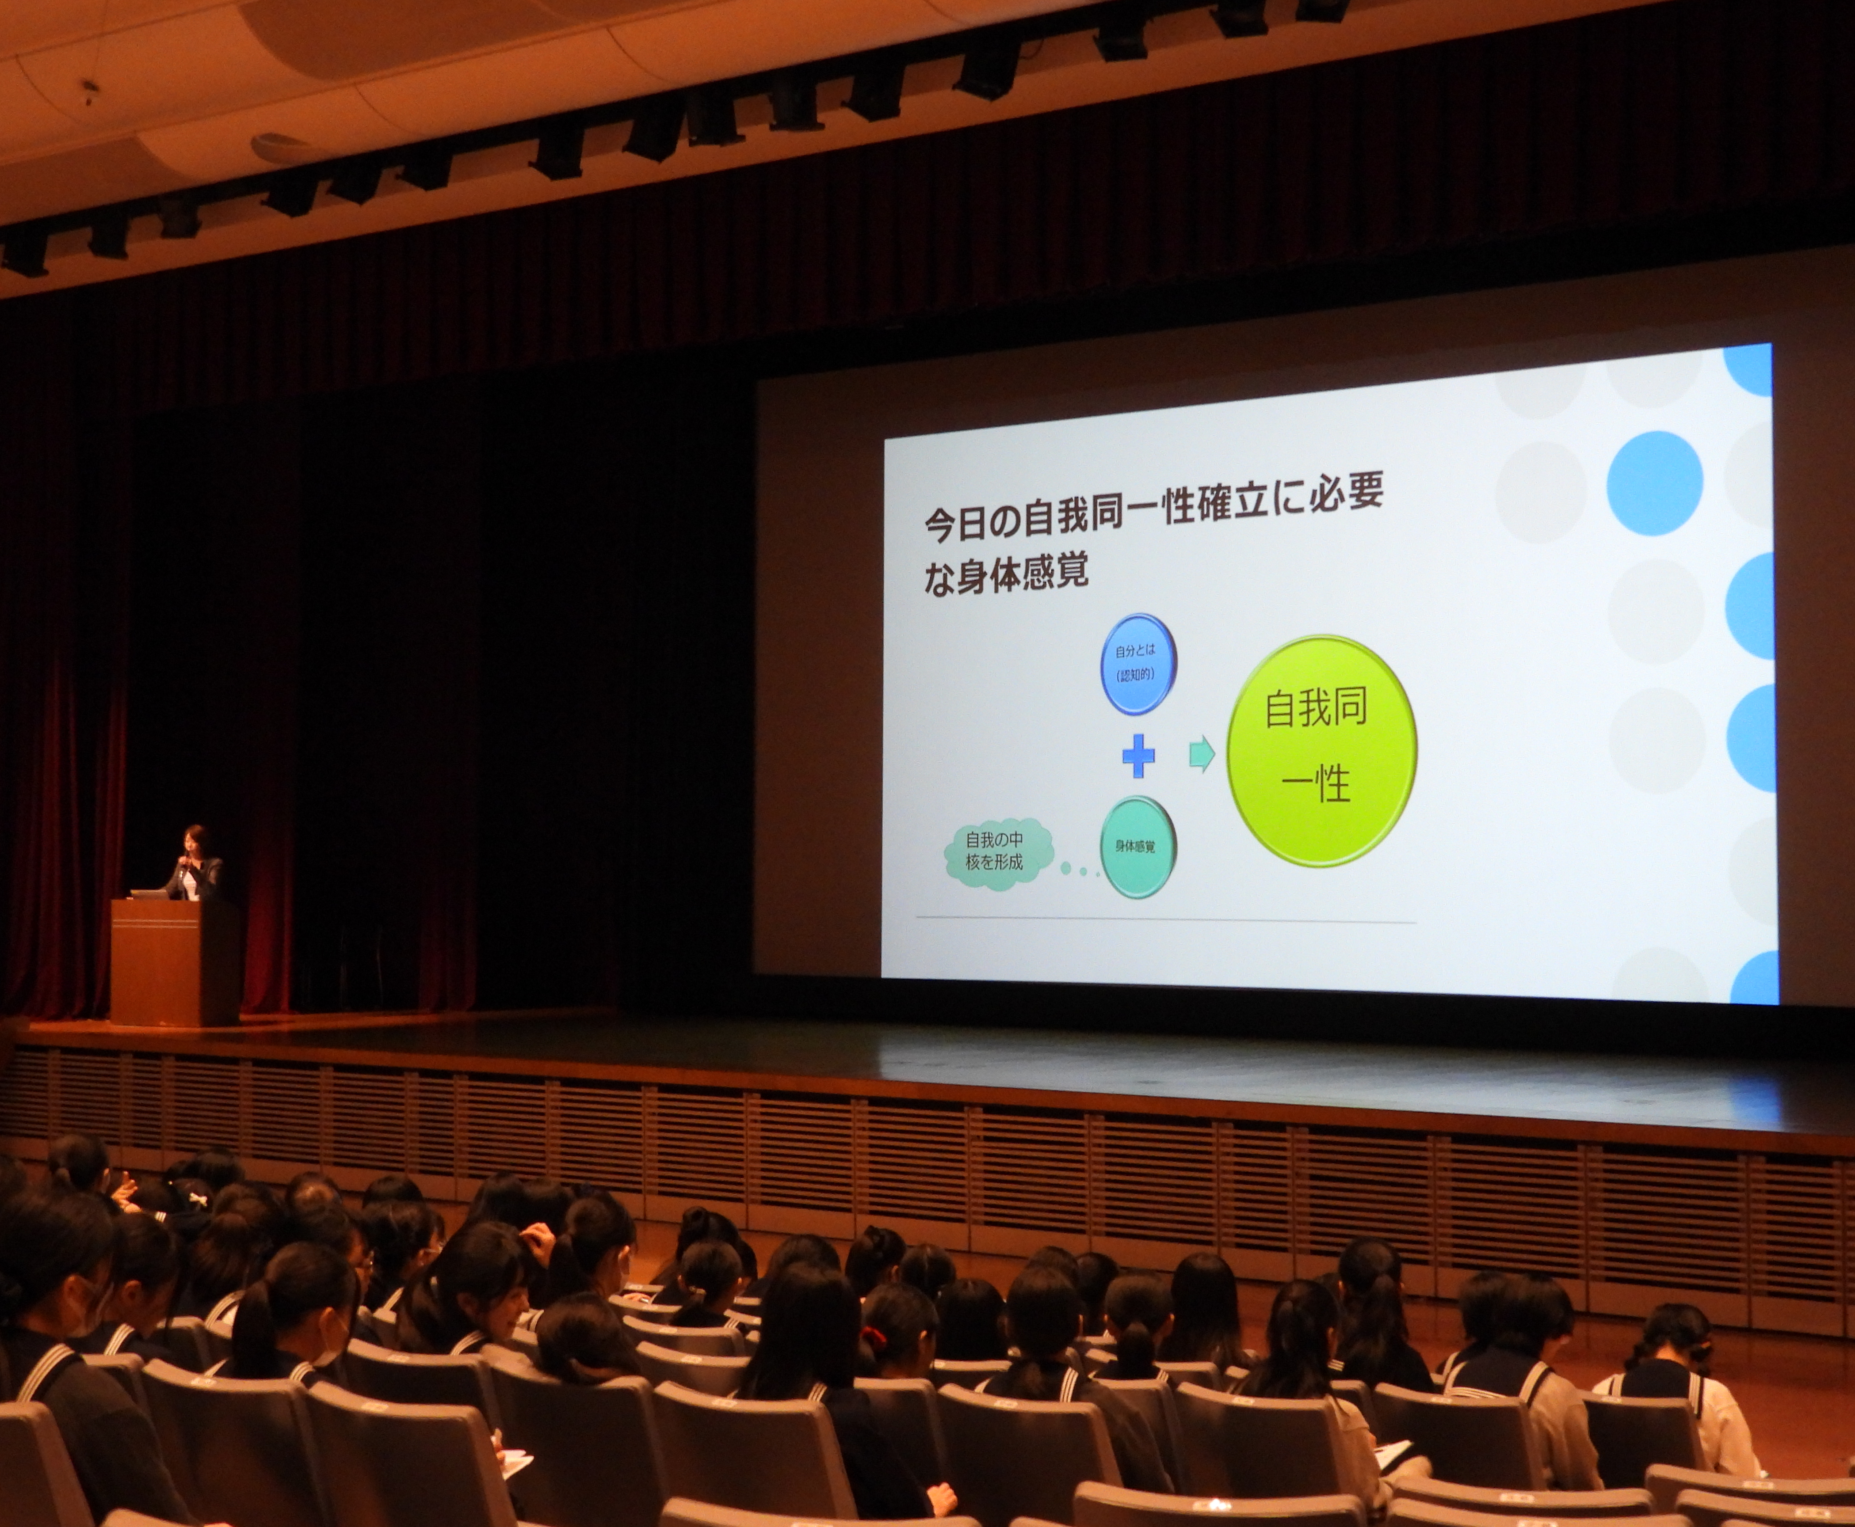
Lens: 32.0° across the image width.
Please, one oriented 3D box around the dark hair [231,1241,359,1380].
[{"bbox_3d":[-1.378,1.191,7.050,0.260,0.300,0.190,2,-2,-42],"label":"dark hair"}]

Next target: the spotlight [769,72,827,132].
[{"bbox_3d":[-0.855,-4.361,21.196,0.310,0.410,0.310,6,11,41],"label":"spotlight"}]

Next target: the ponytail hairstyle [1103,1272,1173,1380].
[{"bbox_3d":[0.571,1.529,8.769,0.180,0.270,0.240,0,-2,4],"label":"ponytail hairstyle"}]

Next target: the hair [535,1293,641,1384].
[{"bbox_3d":[-0.778,1.321,7.429,0.220,0.230,0.240,0,-2,10],"label":"hair"}]

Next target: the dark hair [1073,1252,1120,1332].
[{"bbox_3d":[0.581,1.815,11.100,0.180,0.260,0.210,0,-2,12],"label":"dark hair"}]

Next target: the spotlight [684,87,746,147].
[{"bbox_3d":[-1.428,-4.364,21.678,0.310,0.410,0.310,-2,9,41],"label":"spotlight"}]

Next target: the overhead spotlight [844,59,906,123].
[{"bbox_3d":[-0.342,-4.344,20.765,0.310,0.410,0.310,17,18,40],"label":"overhead spotlight"}]

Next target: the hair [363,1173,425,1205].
[{"bbox_3d":[-1.743,1.457,10.600,0.200,0.250,0.230,-2,-3,41],"label":"hair"}]

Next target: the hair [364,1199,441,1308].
[{"bbox_3d":[-1.663,1.547,10.200,0.190,0.310,0.230,-1,-2,33],"label":"hair"}]

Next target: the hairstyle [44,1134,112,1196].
[{"bbox_3d":[-2.776,1.316,10.600,0.170,0.210,0.210,0,-2,16],"label":"hairstyle"}]

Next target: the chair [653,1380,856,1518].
[{"bbox_3d":[-0.282,1.838,7.439,0.520,0.870,0.600,-1,-2,31],"label":"chair"}]

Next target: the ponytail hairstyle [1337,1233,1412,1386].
[{"bbox_3d":[1.331,1.630,9.650,0.210,0.420,0.230,0,-2,5],"label":"ponytail hairstyle"}]

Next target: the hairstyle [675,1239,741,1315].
[{"bbox_3d":[-0.664,1.570,9.900,0.190,0.250,0.220,0,-2,17],"label":"hairstyle"}]

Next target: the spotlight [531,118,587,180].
[{"bbox_3d":[-2.593,-4.320,22.730,0.310,0.380,0.320,-1,36,22],"label":"spotlight"}]

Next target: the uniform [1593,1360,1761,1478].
[{"bbox_3d":[2.292,2.067,9.865,0.470,0.520,0.380,-1,-2,28],"label":"uniform"}]

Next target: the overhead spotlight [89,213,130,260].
[{"bbox_3d":[-6.543,-4.226,25.889,0.310,0.380,0.320,-1,36,25],"label":"overhead spotlight"}]

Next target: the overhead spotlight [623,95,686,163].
[{"bbox_3d":[-1.859,-4.349,22.040,0.310,0.410,0.310,20,20,40],"label":"overhead spotlight"}]

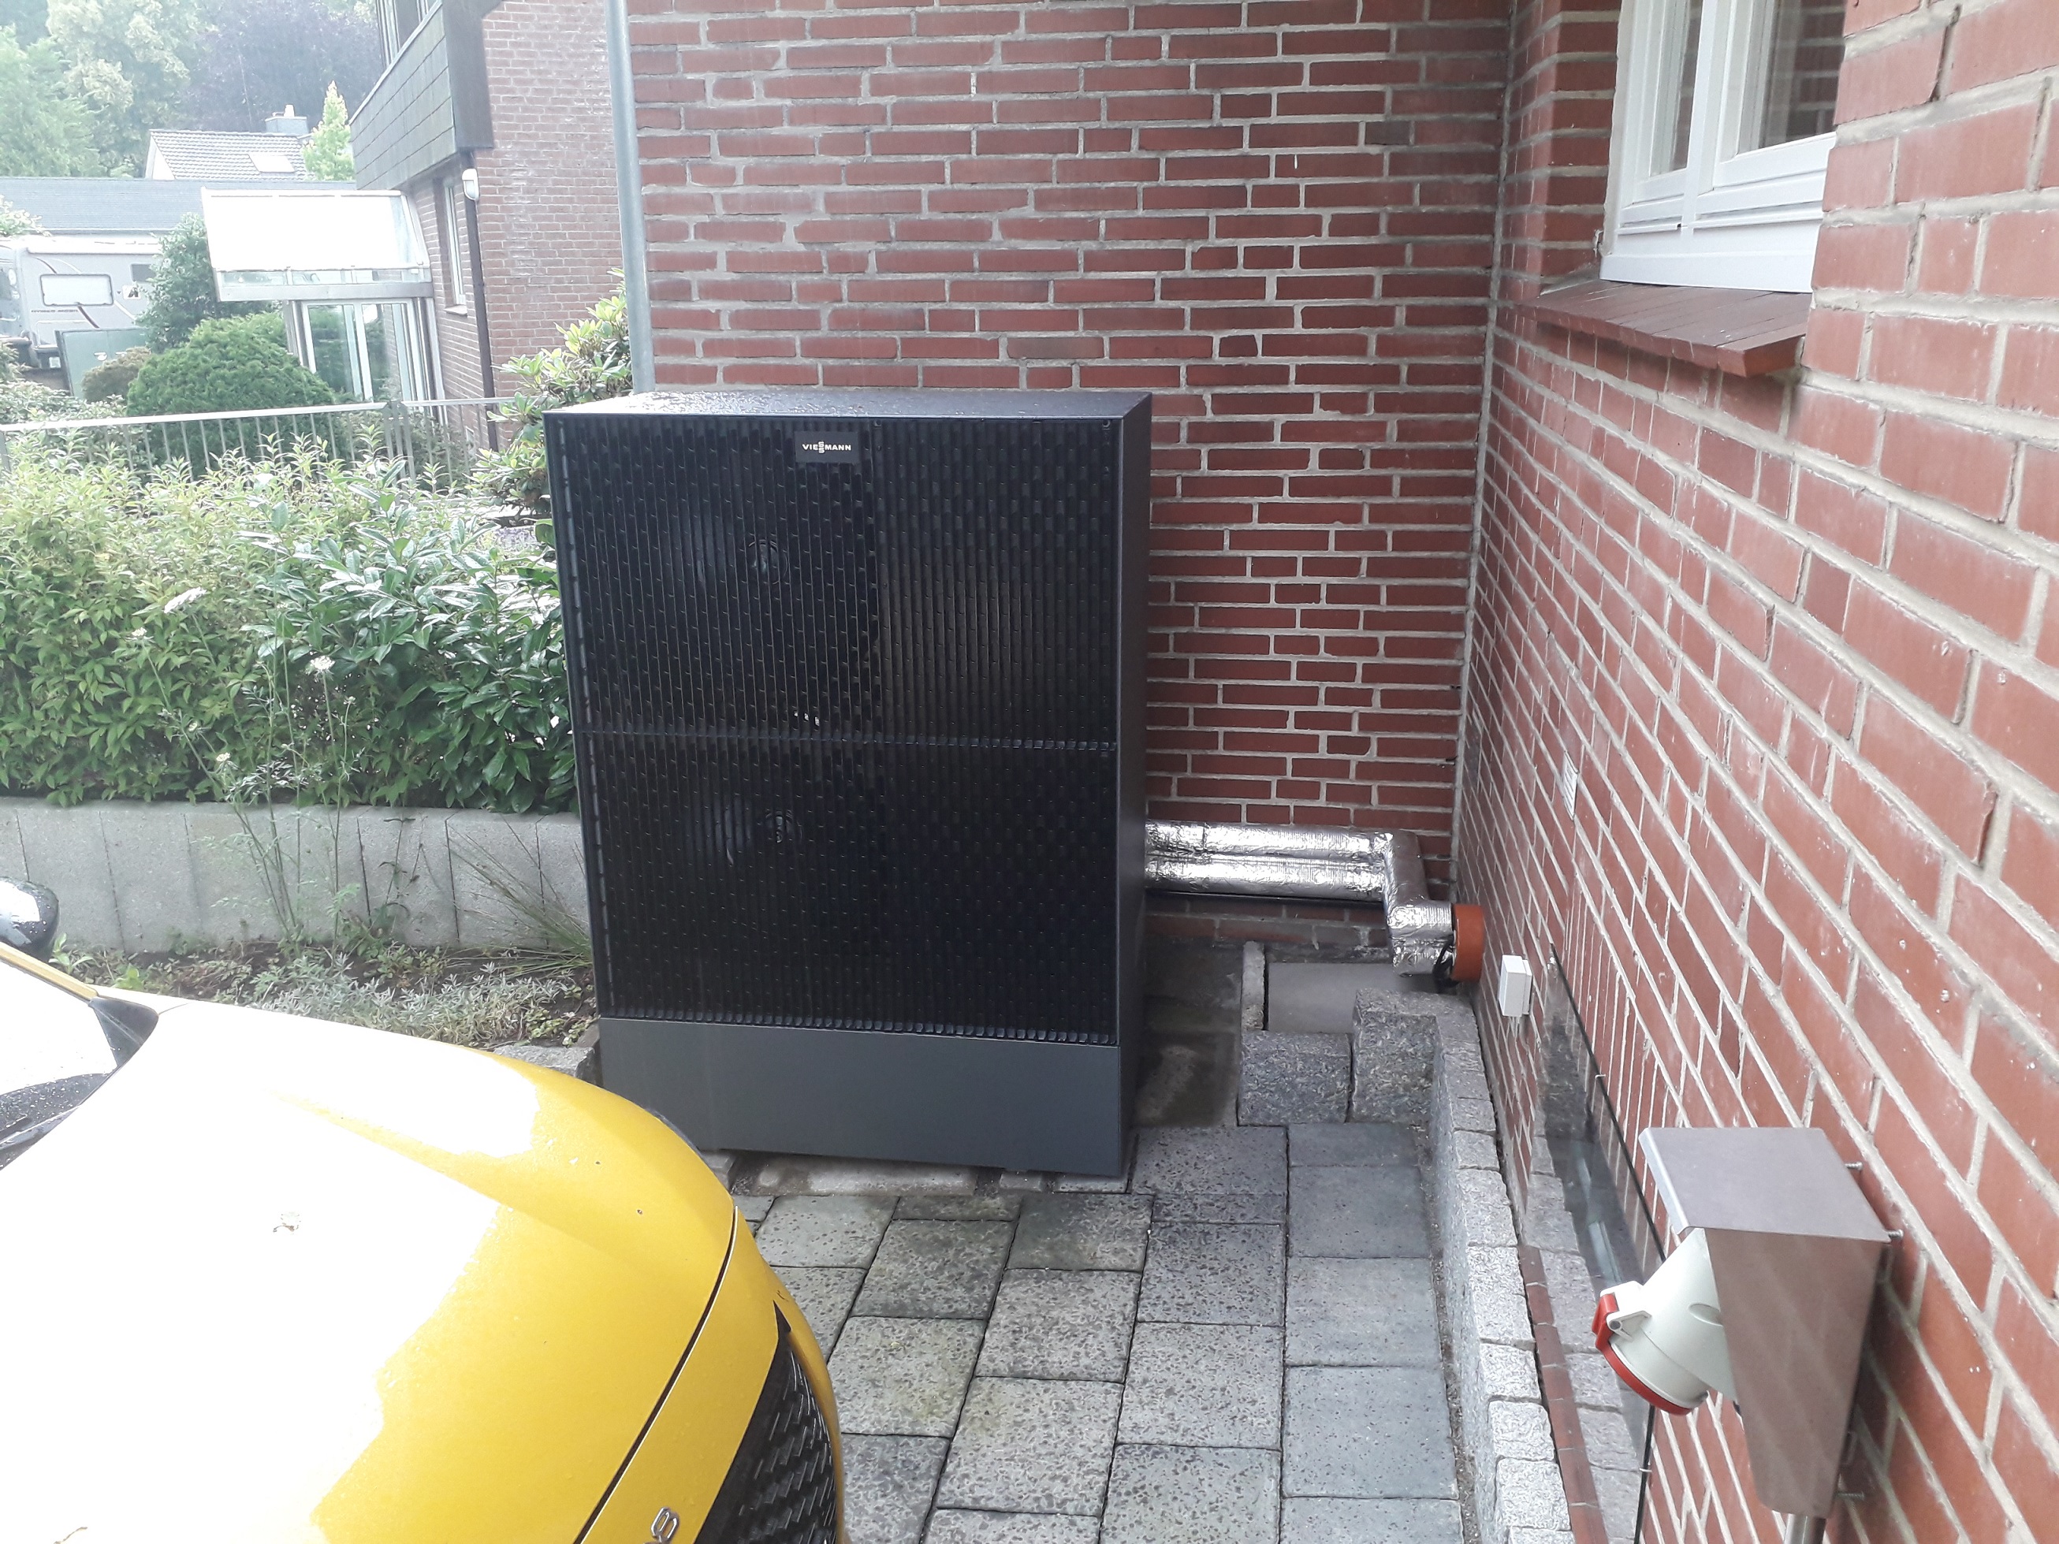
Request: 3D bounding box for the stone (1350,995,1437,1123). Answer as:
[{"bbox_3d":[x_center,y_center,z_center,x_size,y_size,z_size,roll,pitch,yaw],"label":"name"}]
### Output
[{"bbox_3d":[0.810,0.638,3.610,0.185,0.265,0.130,2,17,9],"label":"stone"}]

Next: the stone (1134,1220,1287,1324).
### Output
[{"bbox_3d":[0.366,1.009,3.140,0.274,0.070,0.318,-3,18,11],"label":"stone"}]

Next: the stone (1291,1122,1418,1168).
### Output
[{"bbox_3d":[0.712,0.851,3.523,0.278,0.070,0.167,-3,18,11],"label":"stone"}]

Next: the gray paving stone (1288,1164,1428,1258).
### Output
[{"bbox_3d":[0.675,0.927,3.308,0.280,0.060,0.325,0,18,10],"label":"gray paving stone"}]

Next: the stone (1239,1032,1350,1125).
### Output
[{"bbox_3d":[0.587,0.683,3.566,0.230,0.185,0.100,2,18,9],"label":"stone"}]

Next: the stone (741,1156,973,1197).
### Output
[{"bbox_3d":[-0.371,0.936,3.637,0.500,0.070,0.170,0,18,10],"label":"stone"}]

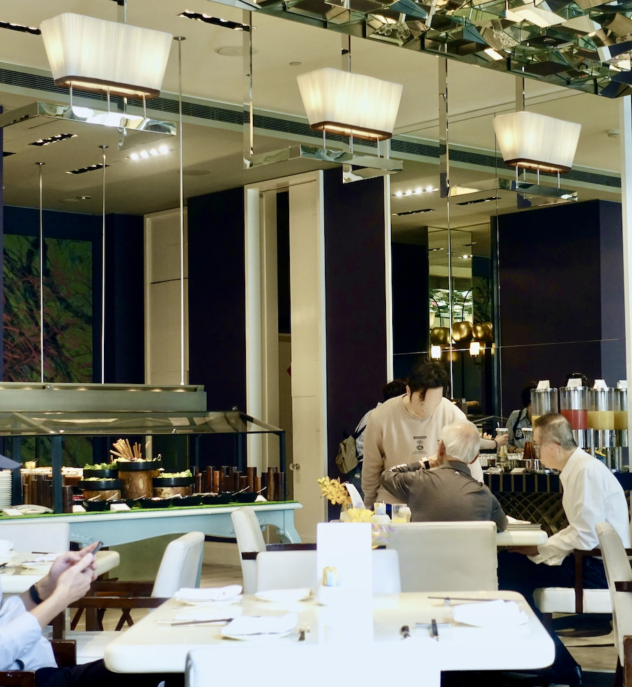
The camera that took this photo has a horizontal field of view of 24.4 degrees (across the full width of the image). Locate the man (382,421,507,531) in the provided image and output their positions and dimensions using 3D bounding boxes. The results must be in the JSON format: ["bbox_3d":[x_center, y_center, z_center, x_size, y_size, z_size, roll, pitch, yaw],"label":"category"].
[{"bbox_3d":[0.578,0.979,6.602,0.580,1.260,0.800,-1,-3,0],"label":"man"}]

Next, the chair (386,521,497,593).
[{"bbox_3d":[0.540,1.183,6.410,0.530,0.830,0.620,-1,-3,0],"label":"chair"}]

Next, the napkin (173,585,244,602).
[{"bbox_3d":[-0.290,0.674,3.936,0.190,0.035,0.170,-1,-4,4],"label":"napkin"}]

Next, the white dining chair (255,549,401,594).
[{"bbox_3d":[0.027,1.055,4.345,0.560,0.845,0.640,-1,-4,3],"label":"white dining chair"}]

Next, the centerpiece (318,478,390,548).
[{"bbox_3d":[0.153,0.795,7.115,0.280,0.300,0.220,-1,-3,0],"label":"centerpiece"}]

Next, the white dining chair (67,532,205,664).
[{"bbox_3d":[-0.745,1.122,5.290,0.640,0.845,0.560,-1,-4,3],"label":"white dining chair"}]

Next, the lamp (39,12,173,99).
[{"bbox_3d":[-0.884,-1.214,6.226,0.566,0.270,0.191,2,-5,-42],"label":"lamp"}]

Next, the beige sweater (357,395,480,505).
[{"bbox_3d":[0.571,0.593,7.928,0.640,0.620,0.380,-1,-3,0],"label":"beige sweater"}]

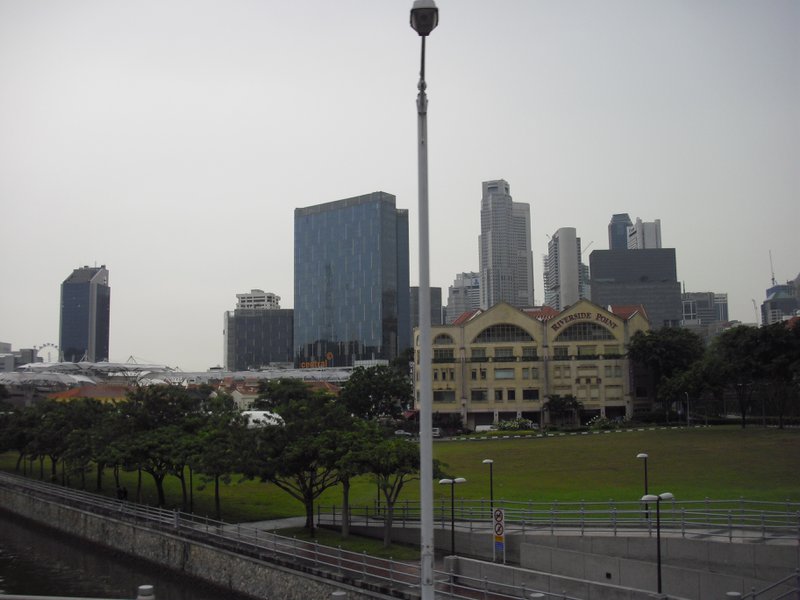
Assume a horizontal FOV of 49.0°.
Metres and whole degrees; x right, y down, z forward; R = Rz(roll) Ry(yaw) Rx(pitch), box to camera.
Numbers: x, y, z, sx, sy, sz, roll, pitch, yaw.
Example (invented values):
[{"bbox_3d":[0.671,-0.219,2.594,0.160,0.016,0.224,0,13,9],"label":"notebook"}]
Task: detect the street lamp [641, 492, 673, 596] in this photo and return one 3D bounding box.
[{"bbox_3d":[9.064,8.515,30.712,1.300,3.400,0.400,4,-8,-39],"label":"street lamp"}]

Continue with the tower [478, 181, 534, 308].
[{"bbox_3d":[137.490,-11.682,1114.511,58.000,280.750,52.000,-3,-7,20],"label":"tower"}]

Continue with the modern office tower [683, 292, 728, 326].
[{"bbox_3d":[320.728,49.279,913.889,44.000,110.770,40.000,-1,-6,3],"label":"modern office tower"}]

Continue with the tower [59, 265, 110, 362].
[{"bbox_3d":[-283.911,34.177,787.939,33.000,127.990,28.000,-2,-6,7],"label":"tower"}]

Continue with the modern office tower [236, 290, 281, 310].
[{"bbox_3d":[-119.434,42.092,739.620,36.000,97.510,28.000,-1,-6,3],"label":"modern office tower"}]

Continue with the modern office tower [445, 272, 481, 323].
[{"bbox_3d":[82.516,49.173,1135.850,40.000,165.870,40.000,-3,-7,20],"label":"modern office tower"}]

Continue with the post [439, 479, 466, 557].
[{"bbox_3d":[2.364,9.674,39.014,1.350,3.380,0.400,4,-8,-39],"label":"post"}]

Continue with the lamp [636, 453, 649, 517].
[{"bbox_3d":[13.075,9.975,46.930,0.450,3.400,0.750,-3,-7,20],"label":"lamp"}]

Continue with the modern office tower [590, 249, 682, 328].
[{"bbox_3d":[234.230,24.917,861.734,88.000,149.830,45.000,-1,-6,3],"label":"modern office tower"}]

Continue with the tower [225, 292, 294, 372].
[{"bbox_3d":[-84.651,31.018,526.054,40.000,71.530,27.000,-1,-6,0],"label":"tower"}]

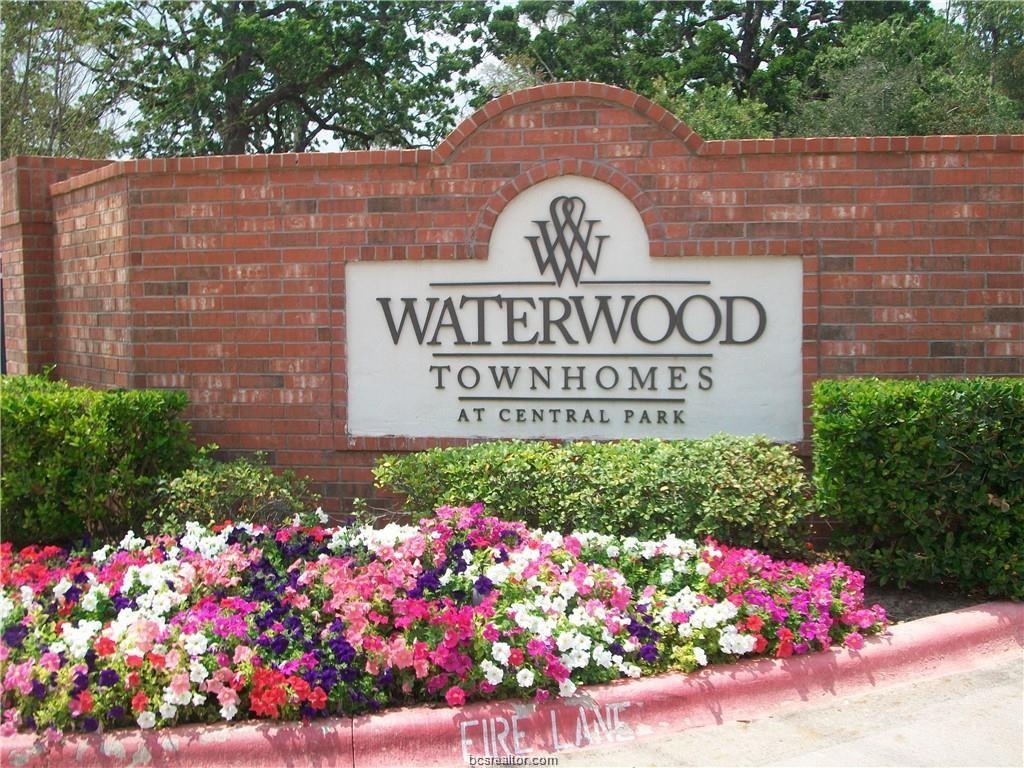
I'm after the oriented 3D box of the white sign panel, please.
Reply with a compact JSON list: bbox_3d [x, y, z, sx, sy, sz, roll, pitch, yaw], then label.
[{"bbox_3d":[0.283,-0.379,5.878,2.270,1.300,0.060,0,3,9],"label":"white sign panel"}]

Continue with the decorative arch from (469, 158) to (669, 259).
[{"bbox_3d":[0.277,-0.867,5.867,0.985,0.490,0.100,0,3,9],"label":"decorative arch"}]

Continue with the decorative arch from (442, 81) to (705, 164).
[{"bbox_3d":[0.286,-1.292,5.907,1.340,0.400,0.250,0,3,9],"label":"decorative arch"}]

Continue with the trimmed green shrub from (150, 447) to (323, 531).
[{"bbox_3d":[-1.364,0.557,5.808,0.800,0.480,0.600,0,3,9],"label":"trimmed green shrub"}]

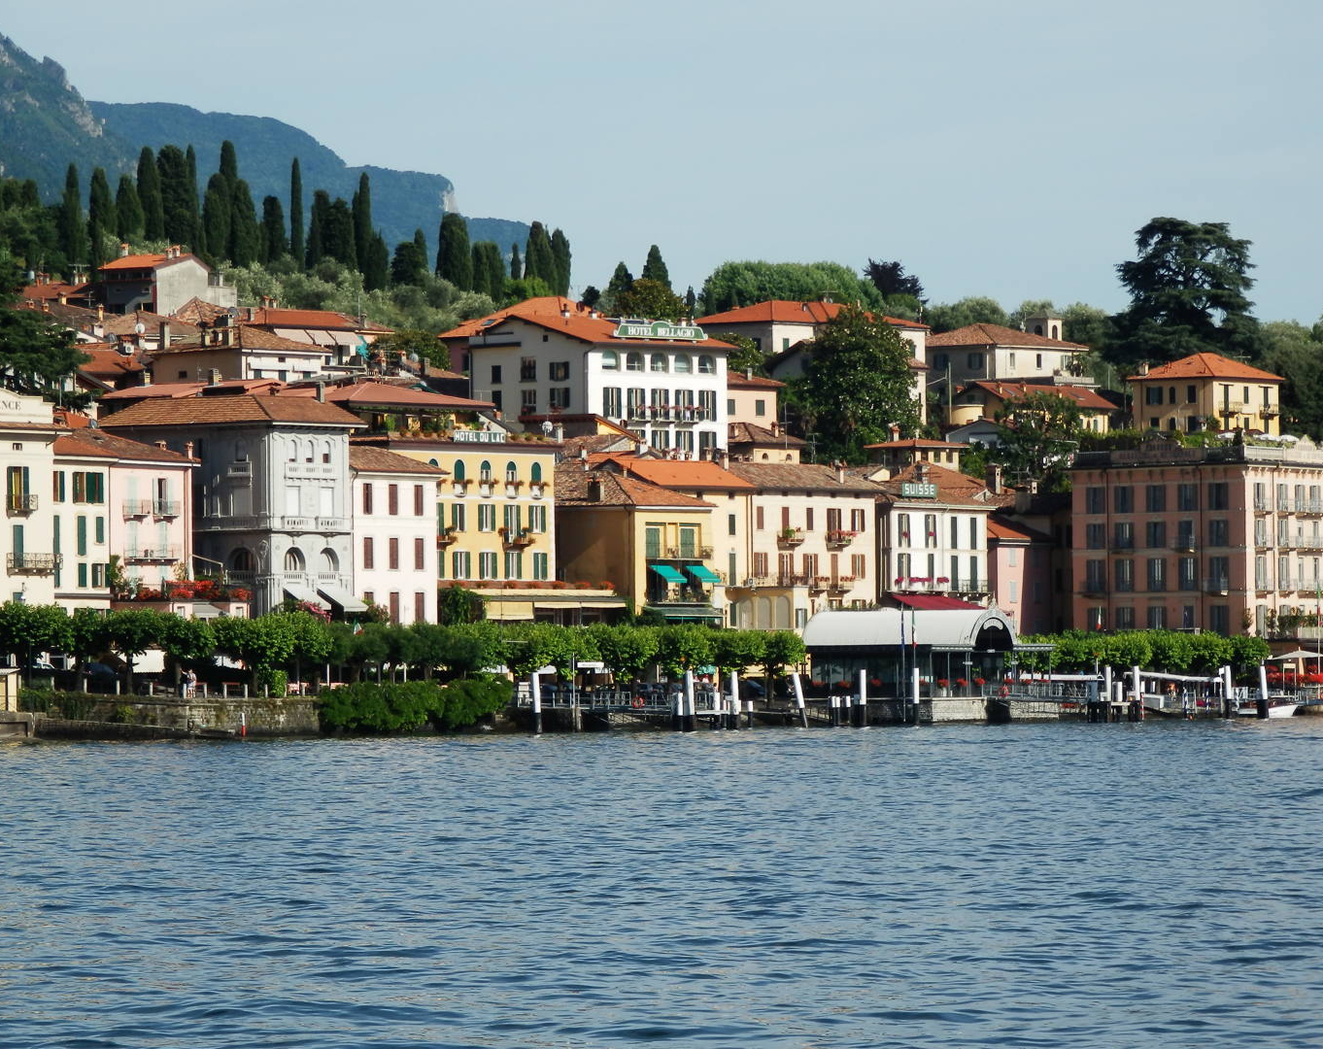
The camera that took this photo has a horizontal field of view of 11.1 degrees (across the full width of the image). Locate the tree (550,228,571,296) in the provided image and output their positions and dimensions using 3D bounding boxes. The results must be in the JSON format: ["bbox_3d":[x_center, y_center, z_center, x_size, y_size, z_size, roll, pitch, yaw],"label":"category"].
[{"bbox_3d":[-10.186,-25.782,690.000,2.264,8.392,2.264,0,-1,0],"label":"tree"}]

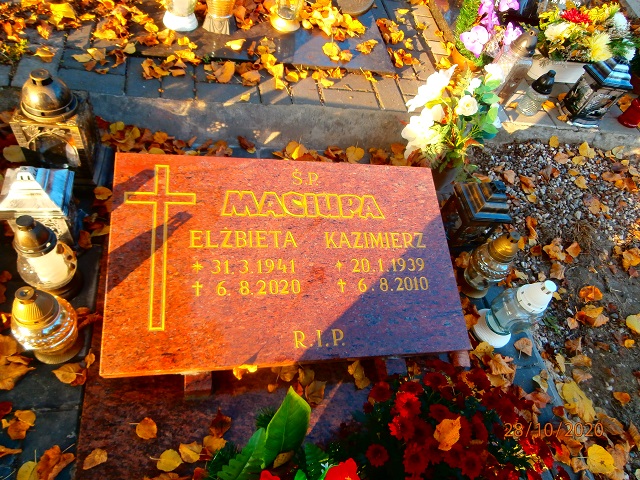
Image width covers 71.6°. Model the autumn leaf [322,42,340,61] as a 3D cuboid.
[{"bbox_3d":[0.047,-0.678,1.595,0.066,0.016,0.094,-6,56,-21],"label":"autumn leaf"}]

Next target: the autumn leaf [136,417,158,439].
[{"bbox_3d":[-0.338,0.367,0.868,0.040,0.010,0.038,12,54,-7],"label":"autumn leaf"}]

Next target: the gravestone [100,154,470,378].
[{"bbox_3d":[-0.056,0.036,0.976,0.740,0.045,0.453,0,69,-15],"label":"gravestone"}]

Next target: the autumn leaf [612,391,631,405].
[{"bbox_3d":[0.801,0.417,1.173,0.045,0.010,0.030,-4,55,-20],"label":"autumn leaf"}]

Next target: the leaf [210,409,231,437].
[{"bbox_3d":[-0.191,0.356,0.857,0.034,0.014,0.051,22,51,0],"label":"leaf"}]

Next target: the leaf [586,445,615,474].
[{"bbox_3d":[0.655,0.512,1.036,0.057,0.012,0.061,12,57,8],"label":"leaf"}]

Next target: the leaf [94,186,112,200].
[{"bbox_3d":[-0.553,-0.118,1.127,0.042,0.010,0.037,40,53,14],"label":"leaf"}]

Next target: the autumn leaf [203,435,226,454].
[{"bbox_3d":[-0.199,0.385,0.835,0.043,0.012,0.025,10,52,-10],"label":"autumn leaf"}]

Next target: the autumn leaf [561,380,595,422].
[{"bbox_3d":[0.655,0.409,1.125,0.071,0.014,0.097,-27,65,-32],"label":"autumn leaf"}]

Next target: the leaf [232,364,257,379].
[{"bbox_3d":[-0.145,0.252,0.850,0.043,0.015,0.021,-10,65,-17],"label":"leaf"}]

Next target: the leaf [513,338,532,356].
[{"bbox_3d":[0.544,0.279,1.183,0.052,0.013,0.046,26,51,4],"label":"leaf"}]

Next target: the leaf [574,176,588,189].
[{"bbox_3d":[0.966,-0.212,1.643,0.049,0.009,0.066,13,51,-8],"label":"leaf"}]

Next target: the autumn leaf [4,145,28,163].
[{"bbox_3d":[-0.772,-0.216,1.127,0.042,0.011,0.074,-29,66,-32],"label":"autumn leaf"}]

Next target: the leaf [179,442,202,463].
[{"bbox_3d":[-0.250,0.411,0.858,0.045,0.012,0.032,22,53,2],"label":"leaf"}]

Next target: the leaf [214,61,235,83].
[{"bbox_3d":[-0.304,-0.536,1.412,0.052,0.015,0.076,26,77,-8],"label":"leaf"}]

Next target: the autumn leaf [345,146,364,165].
[{"bbox_3d":[0.112,-0.274,1.436,0.058,0.012,0.060,4,82,-2],"label":"autumn leaf"}]

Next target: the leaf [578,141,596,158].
[{"bbox_3d":[1.060,-0.348,1.756,0.063,0.016,0.096,43,54,16],"label":"leaf"}]

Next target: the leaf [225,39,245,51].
[{"bbox_3d":[-0.284,-0.650,1.476,0.069,0.020,0.038,-21,77,-19],"label":"leaf"}]

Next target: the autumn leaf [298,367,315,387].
[{"bbox_3d":[-0.028,0.290,0.946,0.035,0.013,0.040,-9,57,-23],"label":"autumn leaf"}]

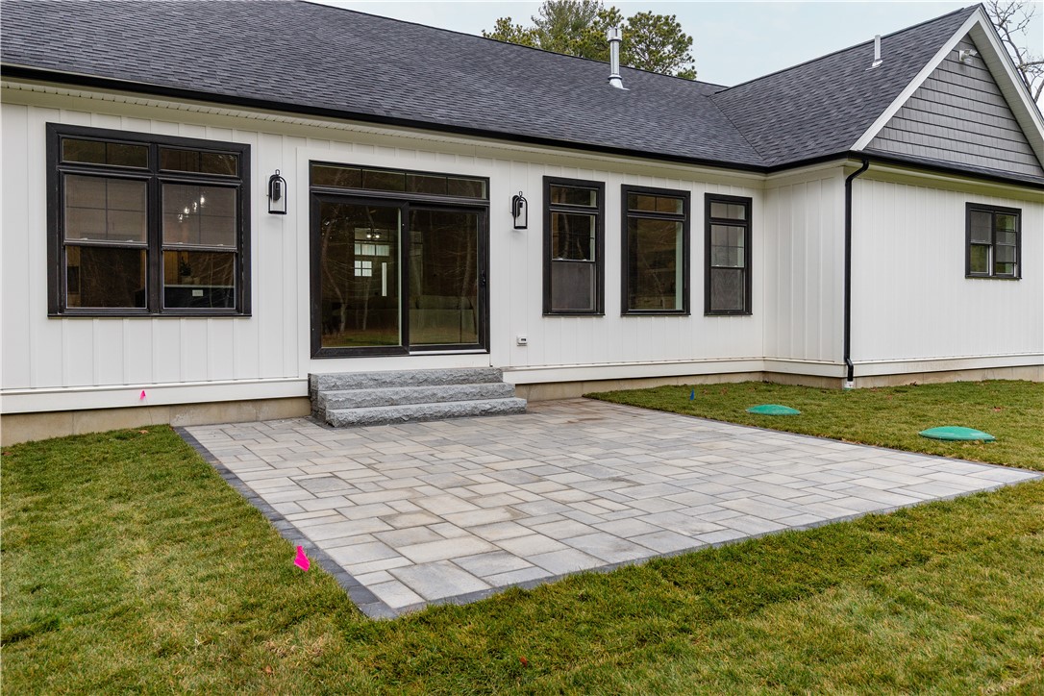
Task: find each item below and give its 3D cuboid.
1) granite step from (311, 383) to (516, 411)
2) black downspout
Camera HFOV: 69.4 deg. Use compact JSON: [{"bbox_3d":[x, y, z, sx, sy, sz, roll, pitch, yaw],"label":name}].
[{"bbox_3d":[-1.231,0.573,9.209,2.452,0.180,0.379,-2,3,-32],"label":"granite step"},{"bbox_3d":[5.170,-1.154,11.668,0.085,3.486,0.332,-2,3,-32],"label":"black downspout"}]

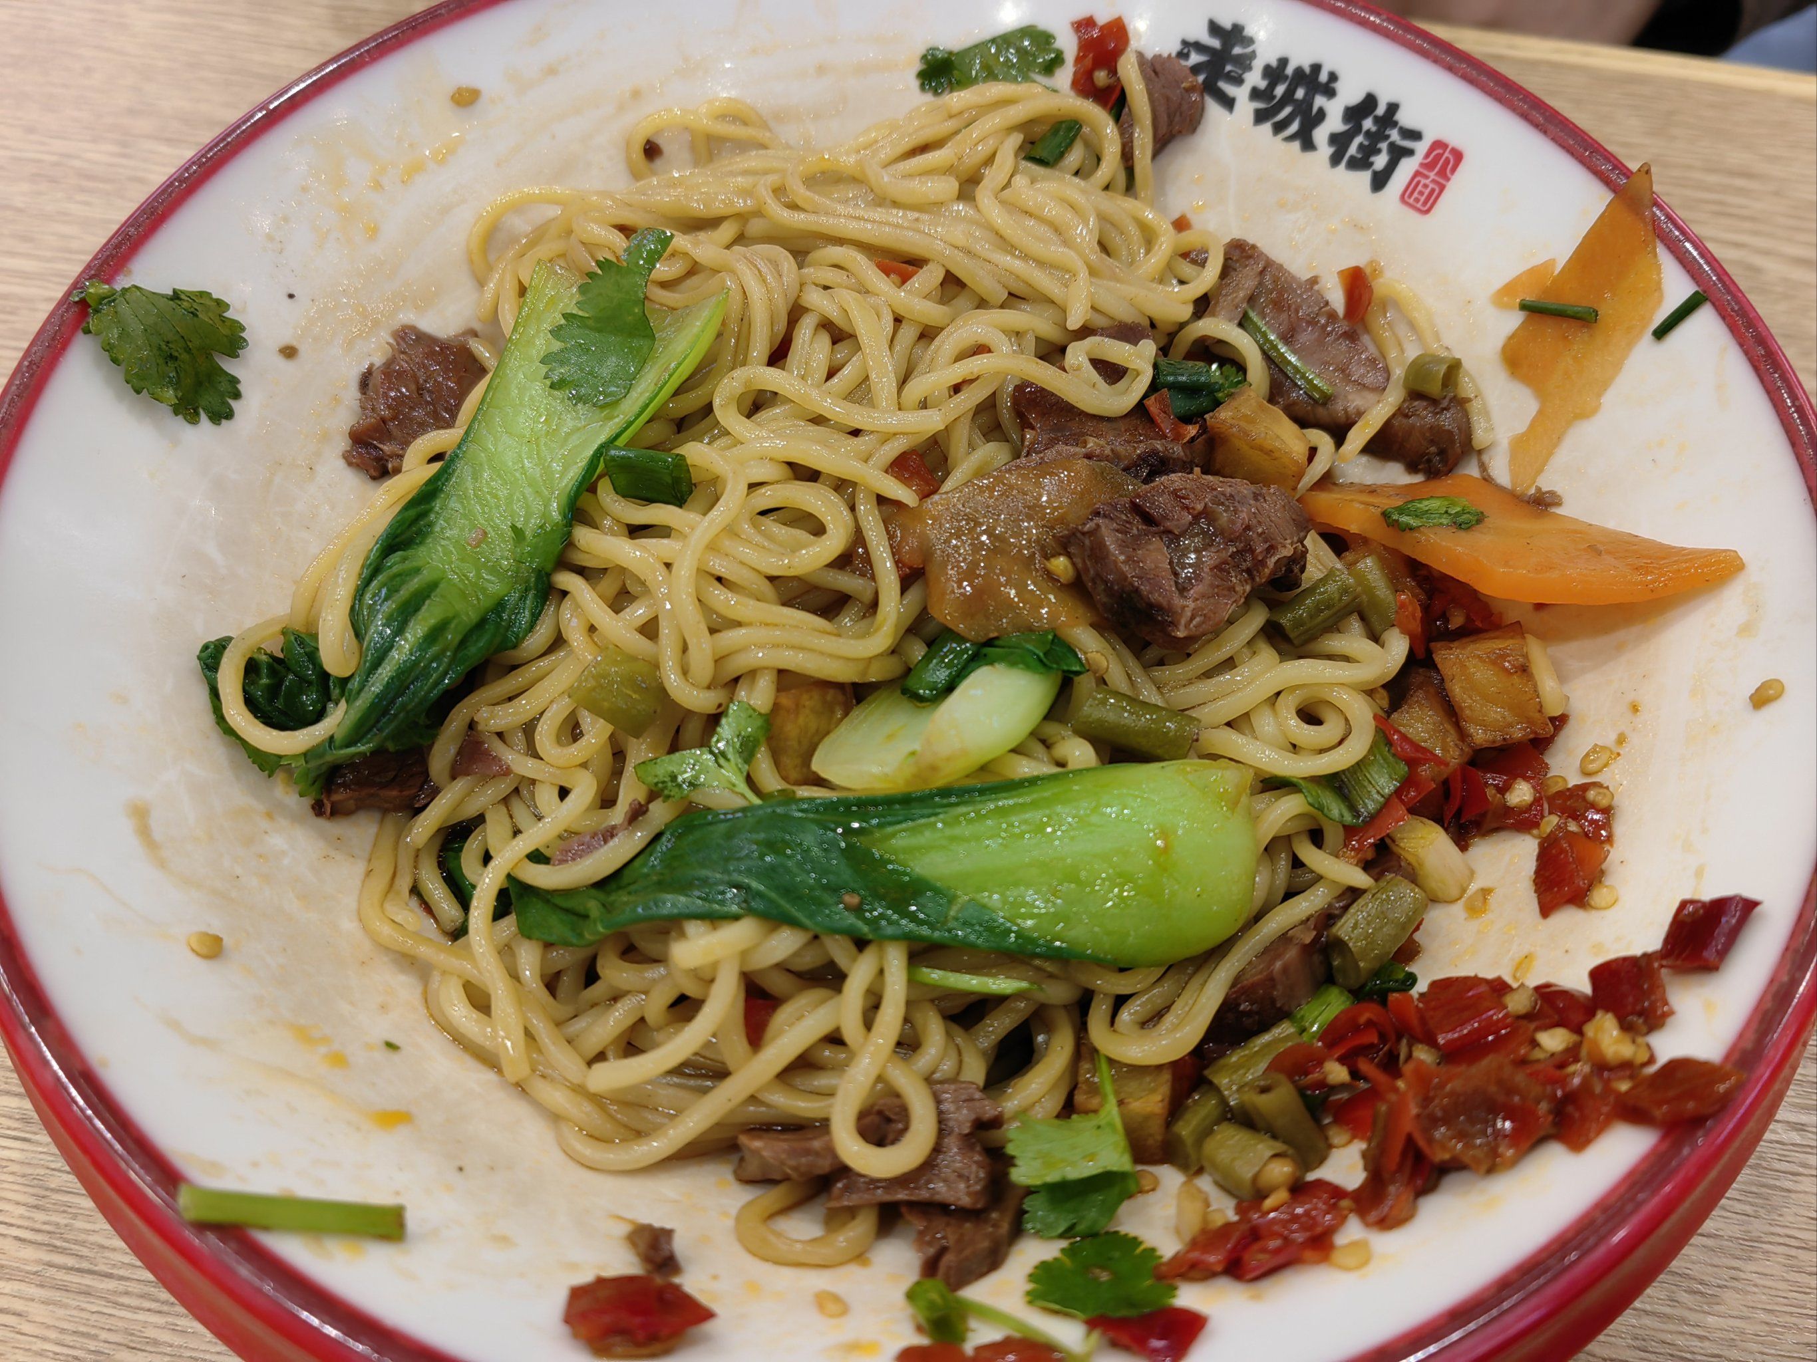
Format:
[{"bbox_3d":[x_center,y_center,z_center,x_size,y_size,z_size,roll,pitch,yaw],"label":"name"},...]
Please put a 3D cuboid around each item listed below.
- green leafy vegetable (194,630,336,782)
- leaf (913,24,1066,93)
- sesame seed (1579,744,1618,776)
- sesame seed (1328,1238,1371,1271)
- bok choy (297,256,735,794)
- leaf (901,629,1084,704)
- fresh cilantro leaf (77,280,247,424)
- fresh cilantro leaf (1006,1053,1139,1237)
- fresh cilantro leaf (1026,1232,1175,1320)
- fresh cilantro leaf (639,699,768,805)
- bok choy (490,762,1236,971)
[{"bbox_3d":[-0.075,0.003,0.167,0.017,0.009,0.017,1,59,0],"label":"green leafy vegetable"},{"bbox_3d":[0.014,-0.110,0.251,0.025,0.005,0.011,-13,88,4],"label":"leaf"},{"bbox_3d":[0.088,0.010,0.182,0.005,0.002,0.003,-44,39,-10],"label":"sesame seed"},{"bbox_3d":[0.044,0.057,0.142,0.004,0.002,0.003,-17,29,-8],"label":"sesame seed"},{"bbox_3d":[-0.058,-0.025,0.202,0.029,0.016,0.085,24,69,13],"label":"bok choy"},{"bbox_3d":[0.011,-0.002,0.178,0.024,0.007,0.008,3,58,1],"label":"leaf"},{"bbox_3d":[-0.107,-0.048,0.204,0.018,0.006,0.023,-36,90,-39],"label":"fresh cilantro leaf"},{"bbox_3d":[0.018,0.050,0.153,0.013,0.011,0.018,19,60,11],"label":"fresh cilantro leaf"},{"bbox_3d":[0.019,0.060,0.142,0.015,0.003,0.009,-5,28,2],"label":"fresh cilantro leaf"},{"bbox_3d":[-0.025,0.009,0.172,0.017,0.007,0.010,-32,64,-19],"label":"fresh cilantro leaf"},{"bbox_3d":[-0.003,0.022,0.166,0.087,0.018,0.023,-3,58,2],"label":"bok choy"}]

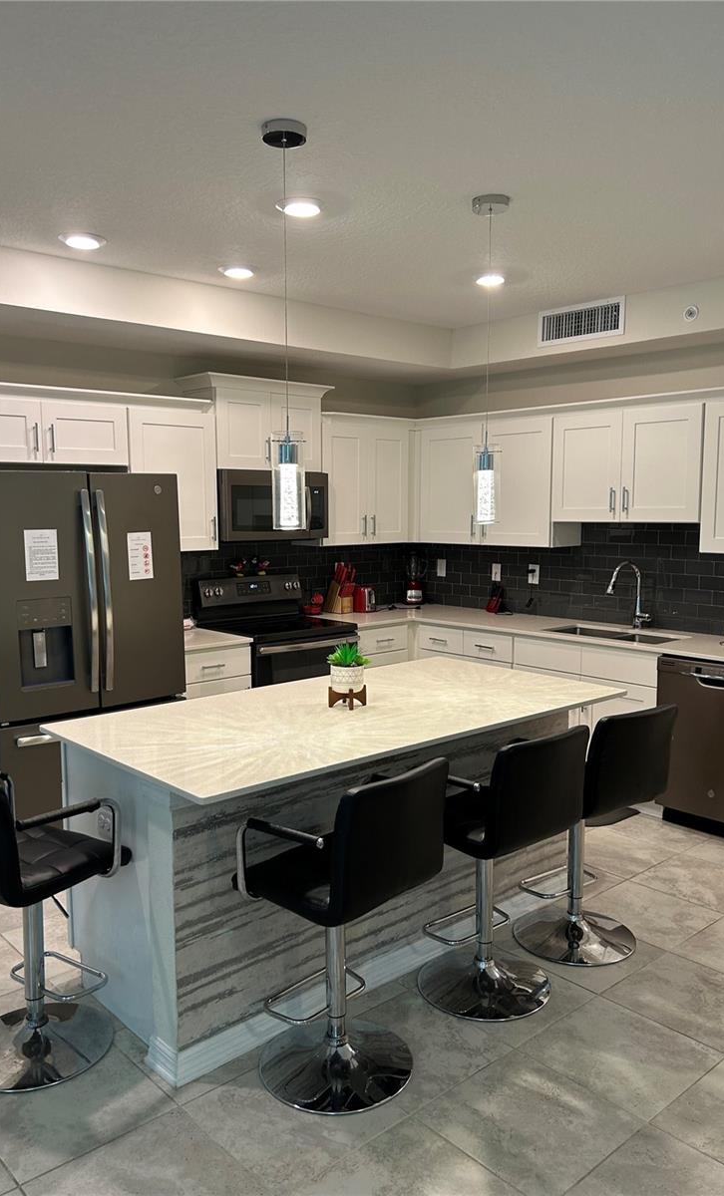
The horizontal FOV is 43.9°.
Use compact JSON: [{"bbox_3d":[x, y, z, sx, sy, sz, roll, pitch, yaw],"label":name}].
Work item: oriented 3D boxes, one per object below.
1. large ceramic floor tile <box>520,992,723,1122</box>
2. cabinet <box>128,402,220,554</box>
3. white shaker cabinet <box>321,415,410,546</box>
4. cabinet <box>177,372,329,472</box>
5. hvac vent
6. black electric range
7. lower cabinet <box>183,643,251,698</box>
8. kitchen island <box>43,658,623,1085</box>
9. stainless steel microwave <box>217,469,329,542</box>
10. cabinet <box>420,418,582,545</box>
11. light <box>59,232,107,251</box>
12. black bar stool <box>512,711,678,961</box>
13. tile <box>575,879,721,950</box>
[{"bbox_3d":[0.774,1.361,2.681,0.443,0.010,0.443,-5,8,-42],"label":"large ceramic floor tile"},{"bbox_3d":[-1.126,-0.652,5.060,0.540,0.771,0.318,-5,8,-42],"label":"cabinet"},{"bbox_3d":[-0.066,-0.761,5.974,0.767,0.812,0.340,-5,8,-41],"label":"white shaker cabinet"},{"bbox_3d":[-0.620,-1.018,5.428,0.860,0.513,0.385,-5,8,-41],"label":"cabinet"},{"bbox_3d":[1.216,-1.538,5.018,0.025,0.199,0.567,-5,8,-42],"label":"hvac vent"},{"bbox_3d":[-0.502,0.494,5.464,0.758,1.200,0.690,-5,8,-41],"label":"black electric range"},{"bbox_3d":[-0.988,0.693,5.094,0.465,0.885,0.630,-5,8,-41],"label":"lower cabinet"},{"bbox_3d":[-0.014,0.854,3.350,1.954,0.914,1.035,-5,8,-41],"label":"kitchen island"},{"bbox_3d":[-0.621,-0.557,5.452,0.760,0.398,0.425,-5,8,-42],"label":"stainless steel microwave"},{"bbox_3d":[0.877,-0.734,5.815,0.335,0.782,1.108,-5,8,-41],"label":"cabinet"},{"bbox_3d":[-1.155,-1.467,3.720,0.185,0.026,0.185,-5,8,-41],"label":"light"},{"bbox_3d":[0.820,0.838,3.371,0.480,0.935,0.500,-4,7,-34],"label":"black bar stool"},{"bbox_3d":[1.141,1.266,3.605,0.443,0.010,0.443,-5,8,-42],"label":"tile"}]

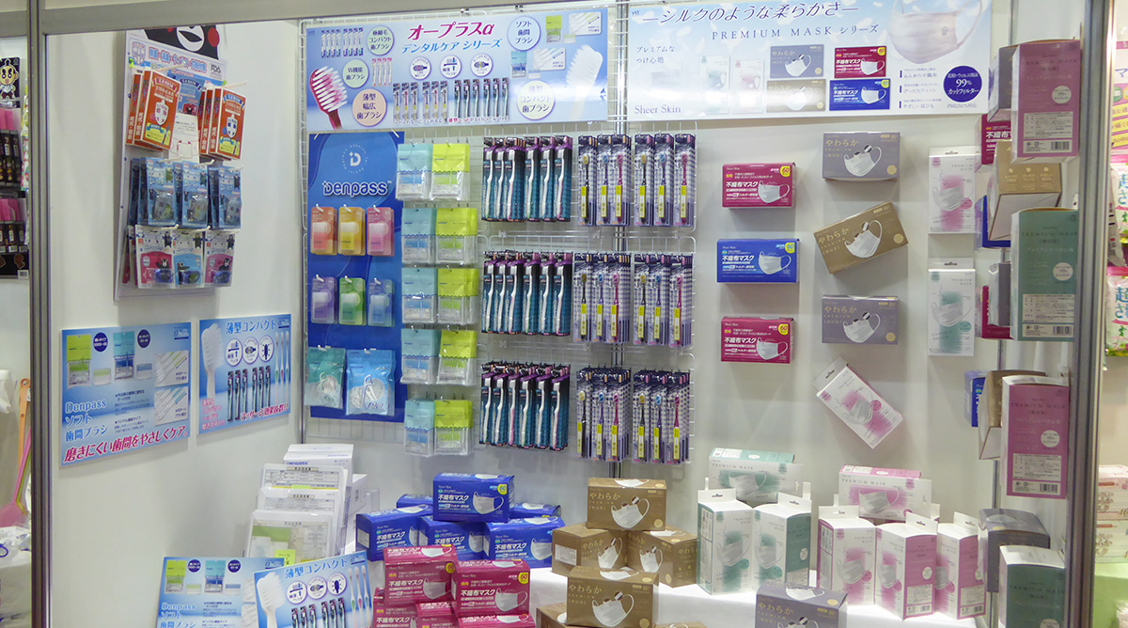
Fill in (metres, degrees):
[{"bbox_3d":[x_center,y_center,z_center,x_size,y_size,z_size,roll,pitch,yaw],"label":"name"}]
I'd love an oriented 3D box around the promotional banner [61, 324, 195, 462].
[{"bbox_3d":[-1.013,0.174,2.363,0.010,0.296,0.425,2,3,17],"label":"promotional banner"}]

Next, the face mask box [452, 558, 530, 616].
[{"bbox_3d":[-0.175,0.656,2.426,0.173,0.105,0.092,0,3,-12],"label":"face mask box"}]

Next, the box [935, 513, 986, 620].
[{"bbox_3d":[0.917,0.587,2.363,0.088,0.217,0.105,0,3,-24],"label":"box"}]

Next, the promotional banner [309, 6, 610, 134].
[{"bbox_3d":[-0.321,-0.678,2.832,0.910,0.300,0.010,2,3,17],"label":"promotional banner"}]

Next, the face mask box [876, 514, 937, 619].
[{"bbox_3d":[0.793,0.582,2.347,0.086,0.213,0.104,0,3,-21],"label":"face mask box"}]

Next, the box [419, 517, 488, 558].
[{"bbox_3d":[-0.276,0.602,2.704,0.200,0.107,0.096,0,3,-22],"label":"box"}]

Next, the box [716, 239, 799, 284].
[{"bbox_3d":[0.509,-0.134,2.637,0.201,0.104,0.095,2,3,17],"label":"box"}]

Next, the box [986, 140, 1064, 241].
[{"bbox_3d":[0.851,-0.228,1.879,0.097,0.110,0.201,-1,-20,17],"label":"box"}]

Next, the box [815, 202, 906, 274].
[{"bbox_3d":[0.741,-0.186,2.519,0.198,0.111,0.085,-23,-5,17],"label":"box"}]

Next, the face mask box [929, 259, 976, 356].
[{"bbox_3d":[0.943,-0.018,2.464,0.104,0.233,0.088,0,2,17],"label":"face mask box"}]

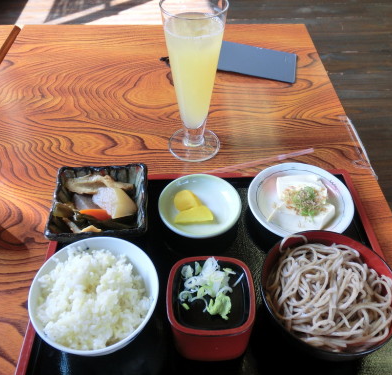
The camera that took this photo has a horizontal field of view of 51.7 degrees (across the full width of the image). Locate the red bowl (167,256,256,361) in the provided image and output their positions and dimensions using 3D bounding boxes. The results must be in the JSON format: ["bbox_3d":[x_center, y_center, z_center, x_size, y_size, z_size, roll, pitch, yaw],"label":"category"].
[{"bbox_3d":[0.015,0.123,0.409,0.083,0.068,0.082,-1,47,-1],"label":"red bowl"}]

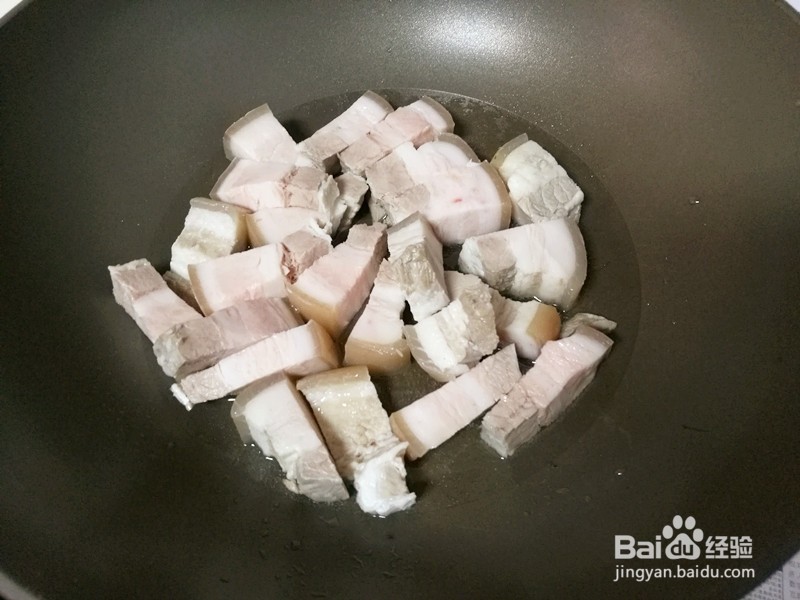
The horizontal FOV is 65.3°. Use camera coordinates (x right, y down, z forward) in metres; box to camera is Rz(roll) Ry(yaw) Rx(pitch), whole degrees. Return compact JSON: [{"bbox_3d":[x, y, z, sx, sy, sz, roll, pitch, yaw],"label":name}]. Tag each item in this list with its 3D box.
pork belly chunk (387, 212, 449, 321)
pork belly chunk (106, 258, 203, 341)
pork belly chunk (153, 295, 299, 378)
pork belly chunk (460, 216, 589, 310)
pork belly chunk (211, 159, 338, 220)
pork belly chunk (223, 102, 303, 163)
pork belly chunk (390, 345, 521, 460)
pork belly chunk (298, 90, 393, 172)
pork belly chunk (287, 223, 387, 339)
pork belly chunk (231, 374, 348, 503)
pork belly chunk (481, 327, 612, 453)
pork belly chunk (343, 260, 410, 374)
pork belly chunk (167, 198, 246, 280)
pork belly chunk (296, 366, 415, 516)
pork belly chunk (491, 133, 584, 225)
[{"bbox_3d":[0.009,-0.011,0.246,0.016,0.020,0.040,-20,65,8],"label":"pork belly chunk"},{"bbox_3d":[-0.099,0.004,0.261,0.018,0.019,0.042,-38,74,-19],"label":"pork belly chunk"},{"bbox_3d":[-0.066,0.016,0.250,0.051,0.018,0.019,-18,61,-8],"label":"pork belly chunk"},{"bbox_3d":[0.052,-0.015,0.269,0.047,0.023,0.023,-8,60,-2],"label":"pork belly chunk"},{"bbox_3d":[-0.053,-0.047,0.277,0.047,0.018,0.020,9,61,8],"label":"pork belly chunk"},{"bbox_3d":[-0.063,-0.069,0.299,0.028,0.019,0.038,-36,67,-18],"label":"pork belly chunk"},{"bbox_3d":[0.022,0.038,0.232,0.048,0.019,0.014,-32,76,-11],"label":"pork belly chunk"},{"bbox_3d":[-0.023,-0.076,0.291,0.039,0.020,0.019,-41,76,-11],"label":"pork belly chunk"},{"bbox_3d":[-0.023,-0.009,0.260,0.020,0.023,0.038,32,70,18],"label":"pork belly chunk"},{"bbox_3d":[-0.038,0.053,0.224,0.019,0.021,0.045,-29,64,-15],"label":"pork belly chunk"},{"bbox_3d":[0.056,0.035,0.242,0.057,0.020,0.017,-39,67,-19],"label":"pork belly chunk"},{"bbox_3d":[-0.007,0.006,0.251,0.022,0.023,0.037,3,60,3],"label":"pork belly chunk"},{"bbox_3d":[-0.077,-0.022,0.258,0.021,0.022,0.028,7,65,4],"label":"pork belly chunk"},{"bbox_3d":[-0.015,0.051,0.222,0.024,0.021,0.045,-21,62,-11],"label":"pork belly chunk"},{"bbox_3d":[0.063,-0.051,0.291,0.024,0.021,0.042,-27,58,-14],"label":"pork belly chunk"}]

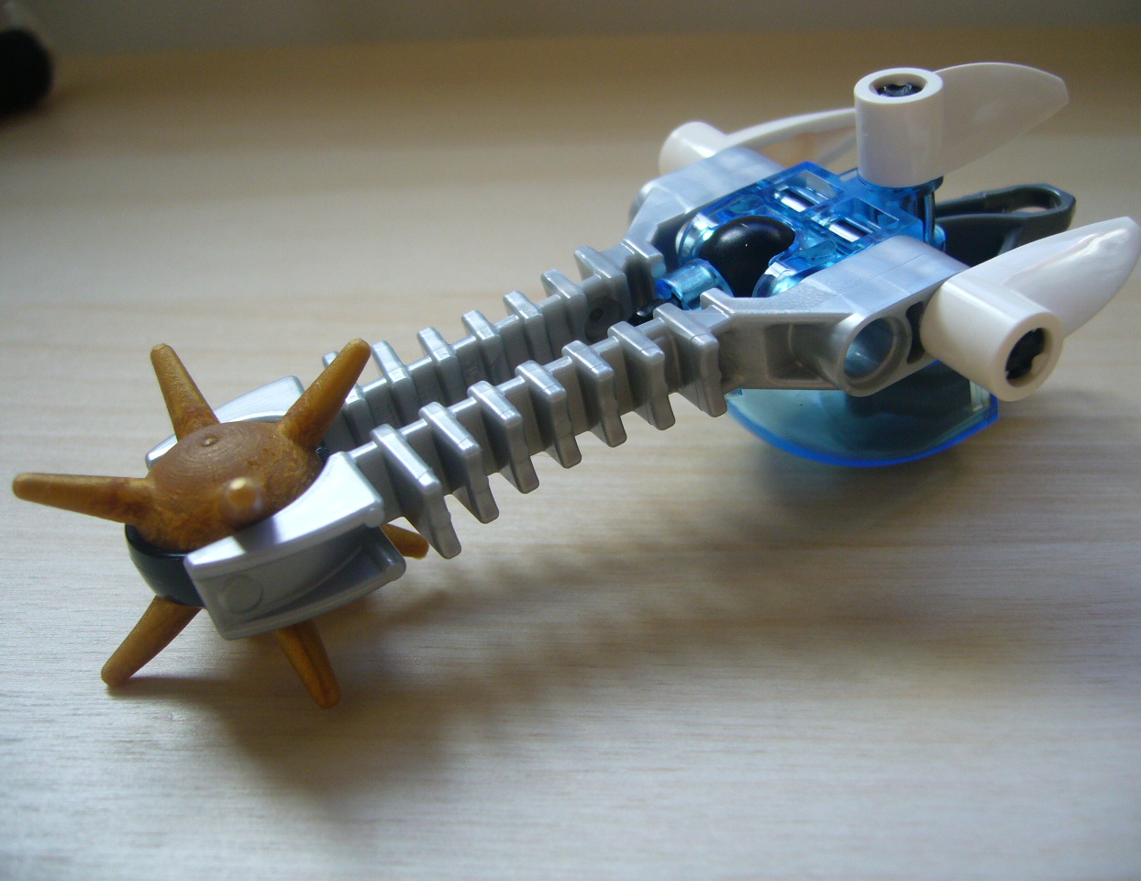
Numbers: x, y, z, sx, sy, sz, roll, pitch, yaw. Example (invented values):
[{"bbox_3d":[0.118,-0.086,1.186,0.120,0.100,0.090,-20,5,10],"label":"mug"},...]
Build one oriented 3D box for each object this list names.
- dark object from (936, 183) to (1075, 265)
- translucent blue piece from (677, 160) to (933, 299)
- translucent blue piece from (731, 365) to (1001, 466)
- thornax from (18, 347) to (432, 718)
[{"bbox_3d":[0.040,-0.020,0.115,0.020,0.007,0.007,-10,36,-8],"label":"dark object"},{"bbox_3d":[0.023,-0.018,0.108,0.024,0.008,0.016,-26,41,-15],"label":"translucent blue piece"},{"bbox_3d":[0.028,-0.006,0.118,0.020,0.006,0.025,-26,41,-15],"label":"translucent blue piece"},{"bbox_3d":[-0.026,0.006,0.092,0.022,0.021,0.022,1,34,19],"label":"thornax"}]

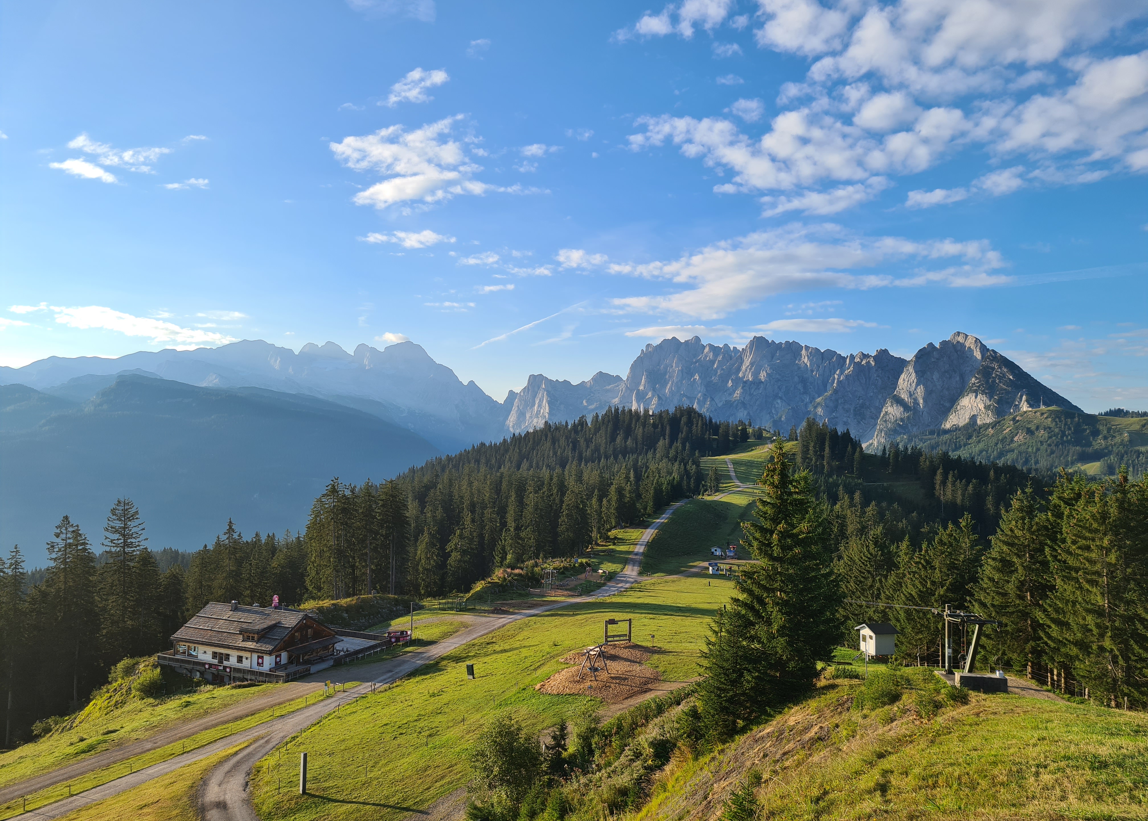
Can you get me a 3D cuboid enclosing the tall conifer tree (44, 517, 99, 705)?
[{"bbox_3d":[-73.327,29.161,126.000,7.800,27.260,7.800,0,-2,0],"label":"tall conifer tree"}]

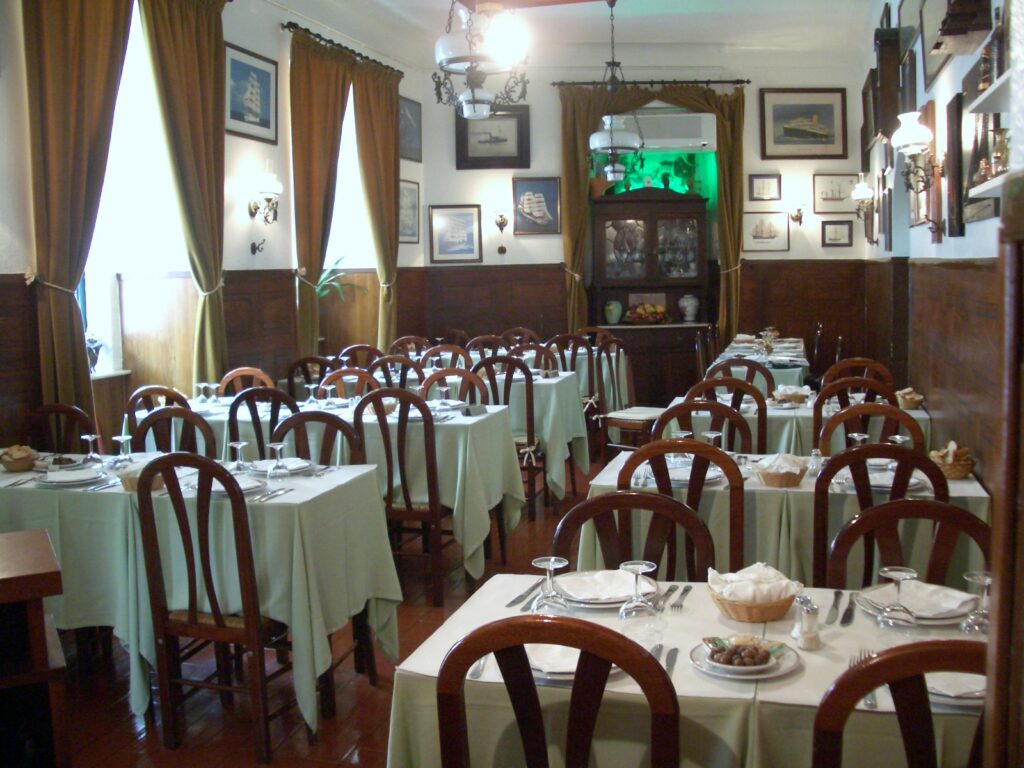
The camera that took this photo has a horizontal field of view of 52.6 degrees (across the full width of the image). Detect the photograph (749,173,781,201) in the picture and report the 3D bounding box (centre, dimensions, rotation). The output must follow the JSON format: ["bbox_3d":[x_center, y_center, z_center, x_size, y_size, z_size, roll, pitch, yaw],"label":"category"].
[{"bbox_3d":[2.256,-1.747,9.220,0.282,0.223,0.025,-1,7,-1],"label":"photograph"}]

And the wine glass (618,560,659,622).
[{"bbox_3d":[0.266,0.435,2.172,0.077,0.115,0.077,1,6,15],"label":"wine glass"}]

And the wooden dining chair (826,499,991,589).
[{"bbox_3d":[0.808,0.761,2.061,0.415,0.985,0.470,0,7,16],"label":"wooden dining chair"}]

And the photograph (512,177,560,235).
[{"bbox_3d":[0.227,-1.621,9.417,0.437,0.517,0.030,-2,6,-1],"label":"photograph"}]

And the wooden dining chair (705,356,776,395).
[{"bbox_3d":[1.266,0.365,5.818,0.450,0.980,0.450,1,6,15],"label":"wooden dining chair"}]

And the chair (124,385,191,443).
[{"bbox_3d":[-1.648,0.469,5.244,0.425,0.976,0.455,1,7,17],"label":"chair"}]

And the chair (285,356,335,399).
[{"bbox_3d":[-1.203,0.291,6.977,0.450,0.980,0.450,1,6,15],"label":"chair"}]

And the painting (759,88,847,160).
[{"bbox_3d":[2.646,-2.355,9.389,0.800,0.636,0.030,-2,6,-1],"label":"painting"}]

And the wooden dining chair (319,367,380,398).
[{"bbox_3d":[-0.956,0.417,5.598,0.425,0.976,0.455,1,7,17],"label":"wooden dining chair"}]

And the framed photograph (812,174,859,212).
[{"bbox_3d":[2.899,-1.693,9.244,0.412,0.345,0.025,-1,7,-1],"label":"framed photograph"}]

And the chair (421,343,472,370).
[{"bbox_3d":[-0.501,0.247,6.933,0.430,0.990,0.480,1,7,15],"label":"chair"}]

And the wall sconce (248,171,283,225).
[{"bbox_3d":[-1.586,-1.200,6.662,0.260,0.370,0.190,0,7,16],"label":"wall sconce"}]

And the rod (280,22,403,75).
[{"bbox_3d":[-1.267,-2.592,8.125,0.090,0.060,2.124,1,7,17],"label":"rod"}]

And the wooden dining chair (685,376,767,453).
[{"bbox_3d":[1.042,0.438,4.921,0.420,0.985,0.460,0,7,16],"label":"wooden dining chair"}]

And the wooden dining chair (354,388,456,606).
[{"bbox_3d":[-0.478,0.487,4.914,0.425,0.976,0.455,1,7,17],"label":"wooden dining chair"}]

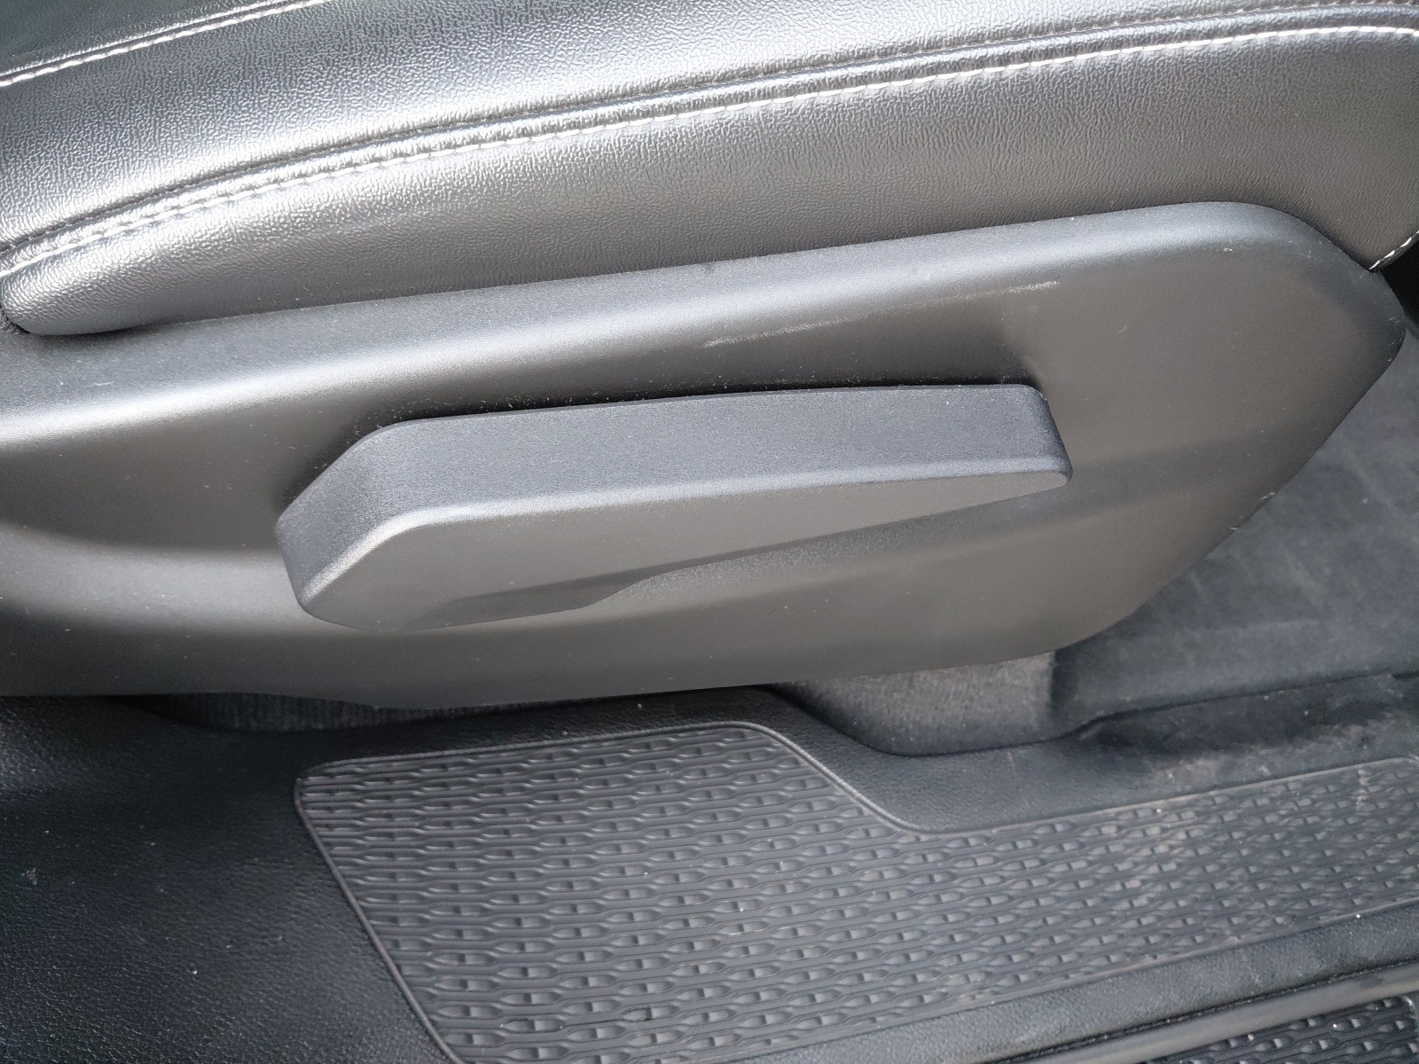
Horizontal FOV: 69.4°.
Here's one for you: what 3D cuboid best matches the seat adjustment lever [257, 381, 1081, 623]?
[{"bbox_3d":[-0.005,-0.008,0.288,0.213,0.044,0.036,-4,47,-15],"label":"seat adjustment lever"}]

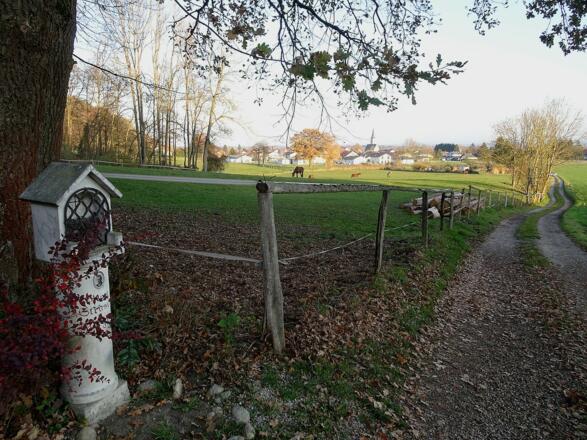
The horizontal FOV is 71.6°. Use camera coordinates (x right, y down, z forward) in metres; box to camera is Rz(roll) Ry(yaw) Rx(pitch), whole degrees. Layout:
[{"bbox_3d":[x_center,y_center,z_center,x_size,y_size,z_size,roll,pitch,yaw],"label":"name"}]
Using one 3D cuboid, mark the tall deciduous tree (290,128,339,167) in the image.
[{"bbox_3d":[7.425,-25.490,143.859,17.000,13.403,15.500,0,10,0],"label":"tall deciduous tree"}]

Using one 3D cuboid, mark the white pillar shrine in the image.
[{"bbox_3d":[-1.335,0.445,2.600,0.420,1.600,0.430,6,11,30],"label":"white pillar shrine"}]

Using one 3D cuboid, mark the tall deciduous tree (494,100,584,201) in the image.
[{"bbox_3d":[21.320,-5.889,35.266,7.900,8.653,7.500,0,10,0],"label":"tall deciduous tree"}]

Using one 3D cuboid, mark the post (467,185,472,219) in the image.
[{"bbox_3d":[7.387,-0.761,17.079,0.130,1.417,0.130,5,11,28],"label":"post"}]

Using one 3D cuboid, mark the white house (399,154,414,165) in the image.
[{"bbox_3d":[77.590,-42.386,283.335,11.000,7.140,10.500,2,10,14],"label":"white house"}]

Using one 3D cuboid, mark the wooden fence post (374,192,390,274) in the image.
[{"bbox_3d":[1.267,0.174,5.799,0.140,1.193,0.140,8,11,28],"label":"wooden fence post"}]

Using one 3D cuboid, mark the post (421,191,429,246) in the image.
[{"bbox_3d":[2.791,-0.030,8.646,0.130,1.220,0.130,2,11,28],"label":"post"}]

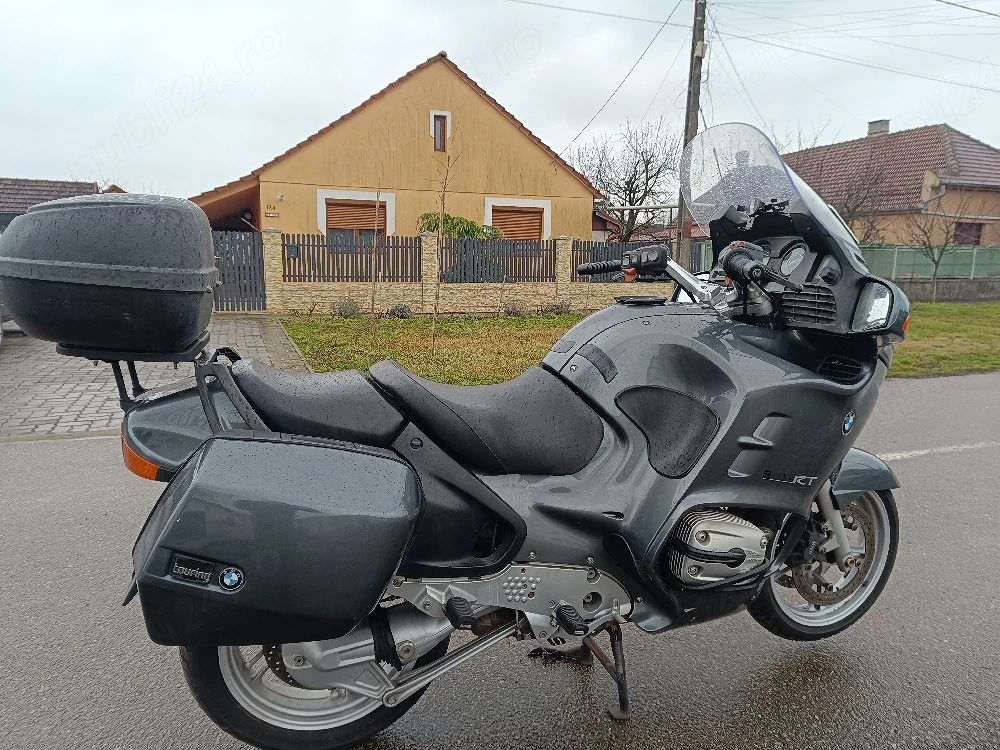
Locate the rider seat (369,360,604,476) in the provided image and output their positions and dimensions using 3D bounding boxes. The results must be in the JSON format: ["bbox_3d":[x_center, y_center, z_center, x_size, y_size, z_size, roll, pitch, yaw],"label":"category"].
[{"bbox_3d":[-0.065,0.080,1.665,0.525,0.270,0.360,-3,11,-20],"label":"rider seat"}]

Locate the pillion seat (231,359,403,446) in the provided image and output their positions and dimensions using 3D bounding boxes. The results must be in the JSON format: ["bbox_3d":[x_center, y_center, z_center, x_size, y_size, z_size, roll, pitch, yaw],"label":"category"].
[{"bbox_3d":[-0.410,0.045,1.533,0.340,0.175,0.310,-3,11,-20],"label":"pillion seat"}]

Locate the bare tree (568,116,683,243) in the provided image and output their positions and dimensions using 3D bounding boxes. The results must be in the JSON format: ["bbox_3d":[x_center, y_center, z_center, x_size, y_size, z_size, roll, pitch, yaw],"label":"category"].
[{"bbox_3d":[3.997,-5.522,22.542,3.660,5.430,3.660,3,10,10],"label":"bare tree"}]

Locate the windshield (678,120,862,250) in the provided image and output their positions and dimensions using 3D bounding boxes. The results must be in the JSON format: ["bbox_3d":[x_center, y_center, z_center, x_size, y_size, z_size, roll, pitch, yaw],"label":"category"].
[{"bbox_3d":[0.783,-0.493,1.866,0.455,0.327,0.480,-3,11,-20],"label":"windshield"}]

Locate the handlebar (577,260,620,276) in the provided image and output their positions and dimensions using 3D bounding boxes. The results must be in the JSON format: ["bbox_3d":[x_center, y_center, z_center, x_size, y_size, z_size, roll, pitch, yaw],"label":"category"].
[{"bbox_3d":[0.299,-0.327,2.085,0.155,0.050,0.042,10,13,40],"label":"handlebar"}]

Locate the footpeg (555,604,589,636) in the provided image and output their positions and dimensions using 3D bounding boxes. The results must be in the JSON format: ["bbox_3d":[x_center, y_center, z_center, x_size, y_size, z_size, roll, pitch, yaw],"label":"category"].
[{"bbox_3d":[0.158,0.554,1.574,0.045,0.040,0.088,-3,11,-20],"label":"footpeg"}]

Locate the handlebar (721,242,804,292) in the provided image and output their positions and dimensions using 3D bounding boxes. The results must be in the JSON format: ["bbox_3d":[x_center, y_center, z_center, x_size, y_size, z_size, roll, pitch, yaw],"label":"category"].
[{"bbox_3d":[0.554,-0.231,1.472,0.148,0.096,0.181,0,10,-5],"label":"handlebar"}]

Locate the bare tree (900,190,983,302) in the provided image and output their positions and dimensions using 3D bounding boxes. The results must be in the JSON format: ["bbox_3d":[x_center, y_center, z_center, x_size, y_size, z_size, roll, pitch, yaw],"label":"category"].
[{"bbox_3d":[11.860,-3.429,18.624,1.840,2.980,1.840,7,12,31],"label":"bare tree"}]

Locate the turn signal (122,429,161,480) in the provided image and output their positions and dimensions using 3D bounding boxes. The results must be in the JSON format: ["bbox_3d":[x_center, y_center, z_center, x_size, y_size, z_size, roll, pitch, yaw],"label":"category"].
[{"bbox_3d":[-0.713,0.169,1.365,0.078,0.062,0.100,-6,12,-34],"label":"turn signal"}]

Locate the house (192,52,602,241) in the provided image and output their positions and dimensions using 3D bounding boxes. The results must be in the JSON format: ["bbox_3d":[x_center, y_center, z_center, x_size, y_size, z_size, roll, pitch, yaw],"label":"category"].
[{"bbox_3d":[-3.609,-5.555,21.017,10.200,5.760,10.200,-2,11,-18],"label":"house"}]

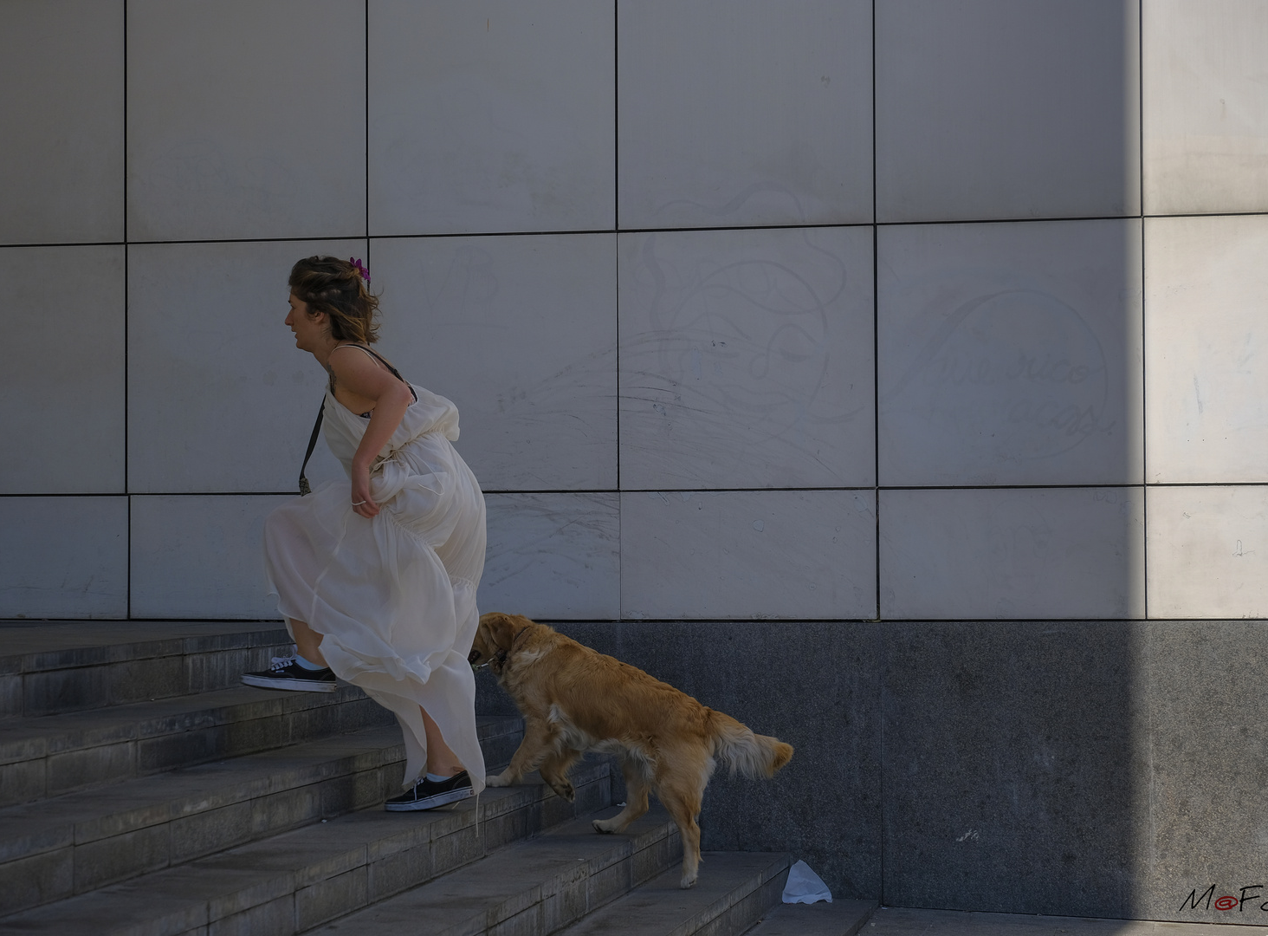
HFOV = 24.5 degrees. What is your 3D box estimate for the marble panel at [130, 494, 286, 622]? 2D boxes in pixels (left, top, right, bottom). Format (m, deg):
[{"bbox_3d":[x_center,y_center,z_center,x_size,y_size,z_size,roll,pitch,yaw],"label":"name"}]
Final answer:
[{"bbox_3d":[-1.351,0.312,10.243,0.874,0.433,0.040,-1,-1,11],"label":"marble panel"}]

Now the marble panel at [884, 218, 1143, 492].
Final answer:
[{"bbox_3d":[1.252,-0.380,9.756,0.874,0.877,0.040,-1,-1,11],"label":"marble panel"}]

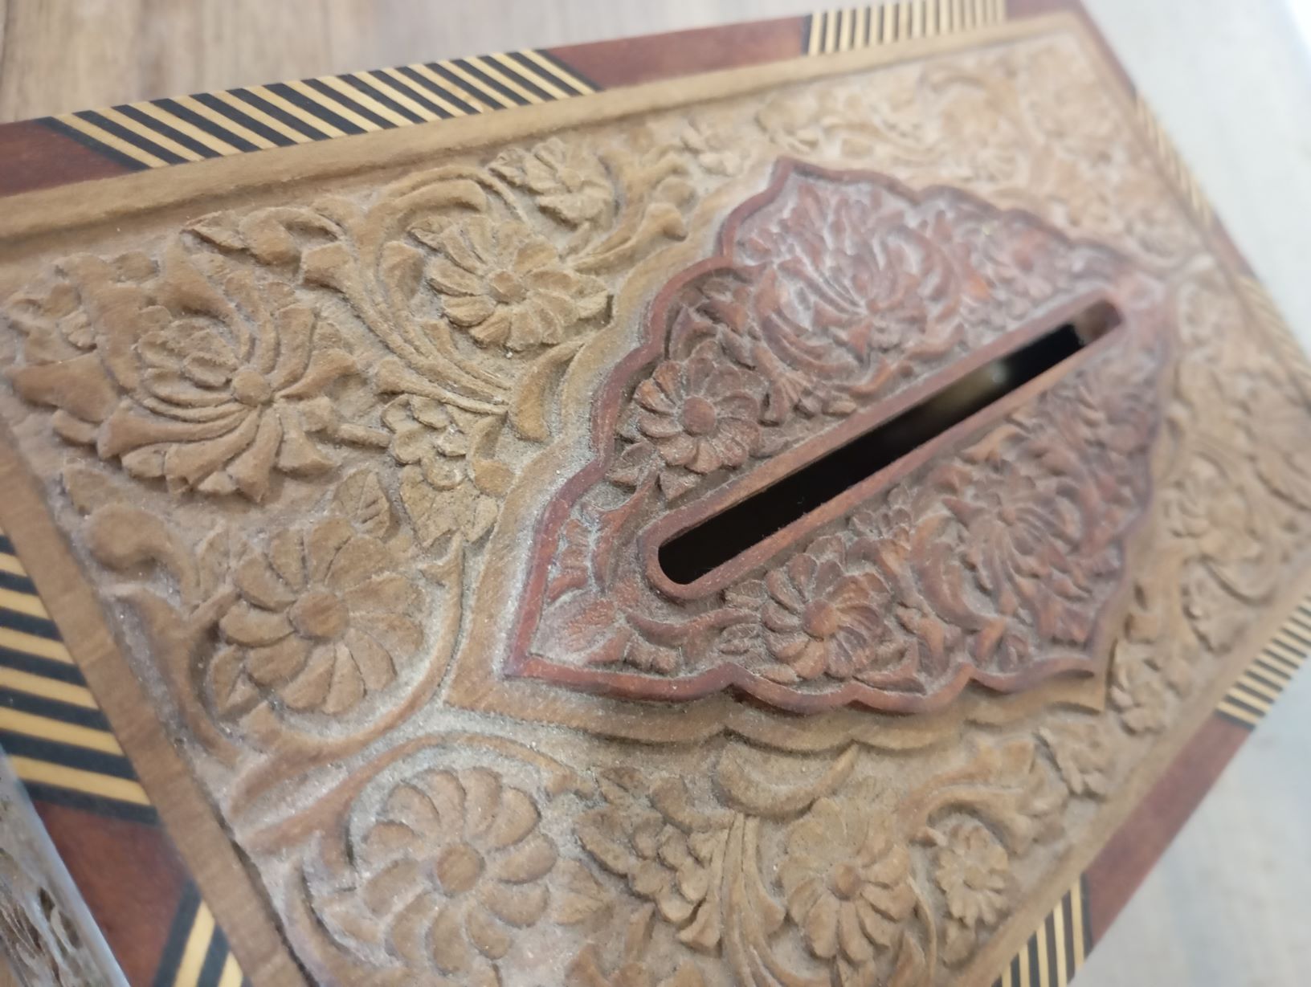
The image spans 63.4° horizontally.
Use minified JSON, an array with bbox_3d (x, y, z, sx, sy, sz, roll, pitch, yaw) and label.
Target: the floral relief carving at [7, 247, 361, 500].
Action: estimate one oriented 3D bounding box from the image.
[{"bbox_3d":[-0.051,-0.013,0.118,0.035,0.005,0.033,-27,86,-38],"label":"floral relief carving"}]

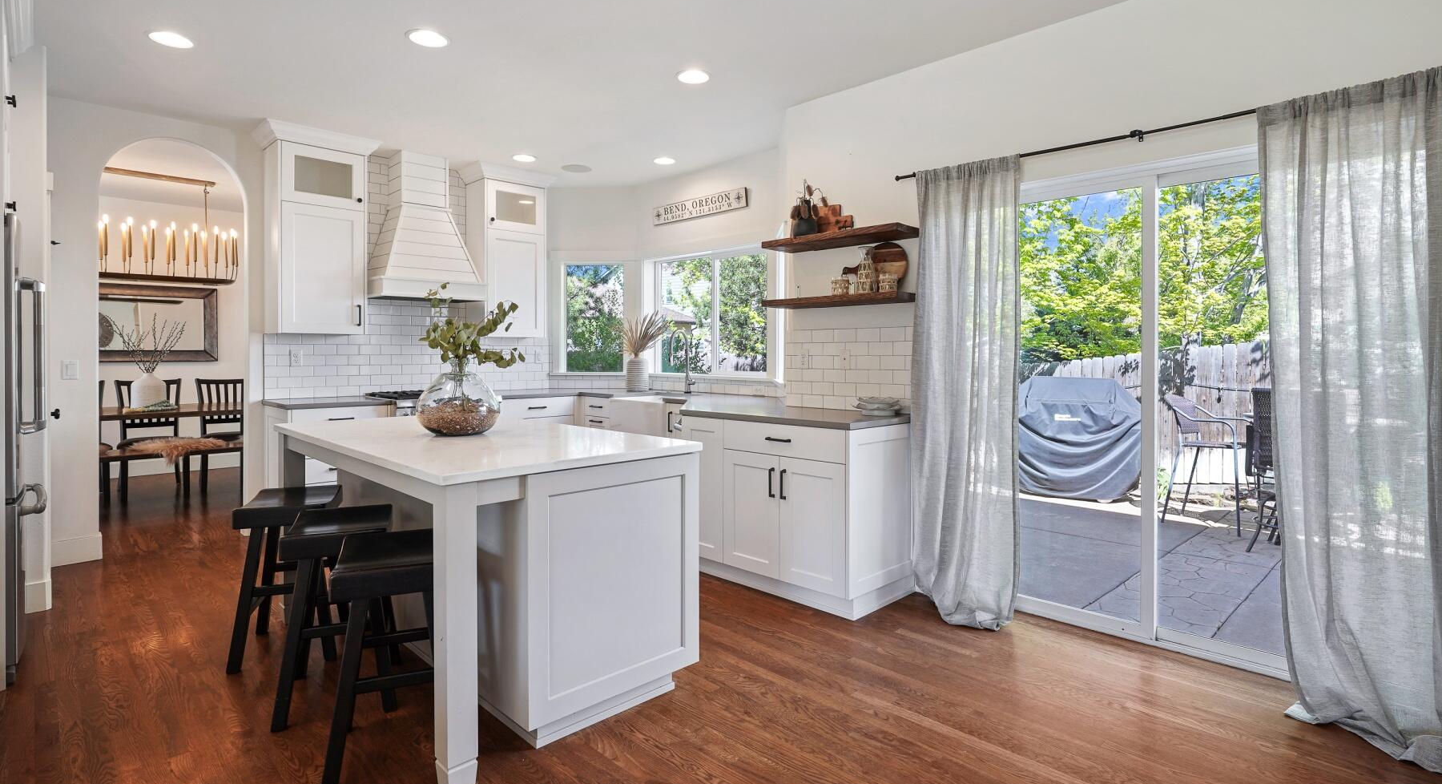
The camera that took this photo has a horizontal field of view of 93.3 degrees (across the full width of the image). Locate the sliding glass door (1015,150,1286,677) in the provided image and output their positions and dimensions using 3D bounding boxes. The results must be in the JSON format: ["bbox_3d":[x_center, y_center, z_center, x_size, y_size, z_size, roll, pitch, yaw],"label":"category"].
[{"bbox_3d":[1.800,0.062,2.820,0.120,2.040,1.780,-3,4,-43],"label":"sliding glass door"}]

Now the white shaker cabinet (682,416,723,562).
[{"bbox_3d":[0.107,0.536,4.107,0.607,0.800,0.340,-3,4,-44],"label":"white shaker cabinet"}]

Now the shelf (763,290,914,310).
[{"bbox_3d":[0.643,-0.497,3.791,0.240,0.048,0.895,-3,4,-44],"label":"shelf"}]

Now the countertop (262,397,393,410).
[{"bbox_3d":[-2.683,0.072,4.669,0.630,0.032,0.640,3,4,44],"label":"countertop"}]

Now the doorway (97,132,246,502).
[{"bbox_3d":[-3.510,-0.302,4.400,0.140,2.580,0.750,3,4,44],"label":"doorway"}]

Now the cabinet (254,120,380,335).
[{"bbox_3d":[-2.783,-1.075,4.705,0.420,1.360,0.660,3,4,44],"label":"cabinet"}]

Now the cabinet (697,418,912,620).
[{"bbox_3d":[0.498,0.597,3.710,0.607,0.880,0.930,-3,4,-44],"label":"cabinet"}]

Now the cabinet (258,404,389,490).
[{"bbox_3d":[-2.690,0.528,4.675,0.610,0.885,0.620,3,4,44],"label":"cabinet"}]

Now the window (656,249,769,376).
[{"bbox_3d":[-0.100,-0.629,5.600,0.100,1.000,1.360,-3,4,-43],"label":"window"}]

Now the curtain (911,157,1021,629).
[{"bbox_3d":[1.147,-0.009,3.263,0.180,2.140,0.520,-3,4,-44],"label":"curtain"}]

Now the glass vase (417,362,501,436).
[{"bbox_3d":[-1.076,0.031,2.792,0.345,0.285,0.345,-3,4,-44],"label":"glass vase"}]

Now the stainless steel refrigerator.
[{"bbox_3d":[-3.199,0.205,2.644,0.760,1.780,0.910,-3,4,-44],"label":"stainless steel refrigerator"}]

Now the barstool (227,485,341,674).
[{"bbox_3d":[-1.820,0.763,2.890,0.360,0.630,0.450,-1,3,-23],"label":"barstool"}]

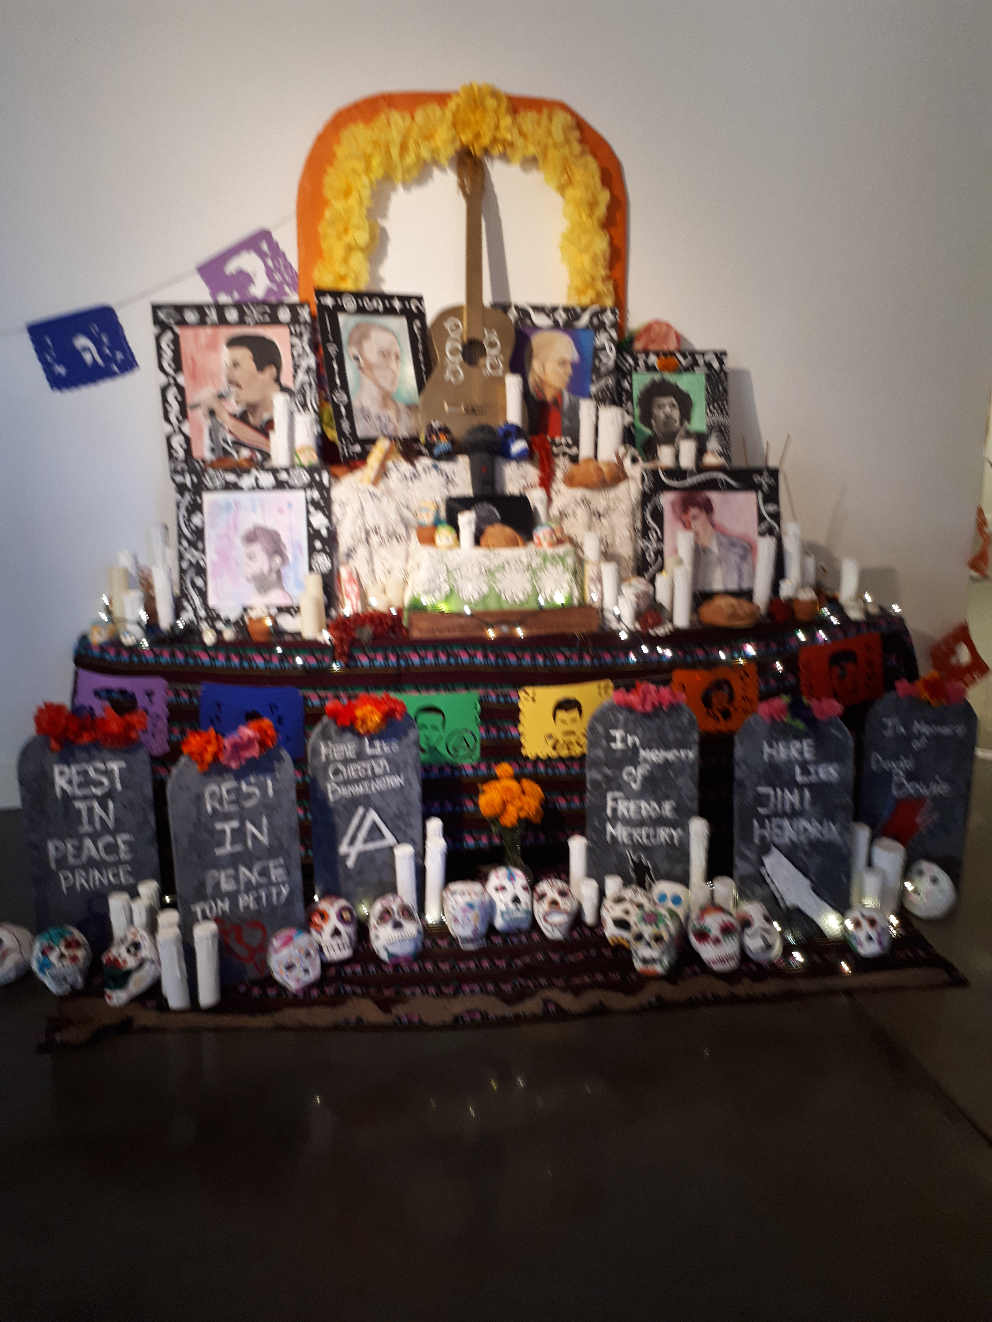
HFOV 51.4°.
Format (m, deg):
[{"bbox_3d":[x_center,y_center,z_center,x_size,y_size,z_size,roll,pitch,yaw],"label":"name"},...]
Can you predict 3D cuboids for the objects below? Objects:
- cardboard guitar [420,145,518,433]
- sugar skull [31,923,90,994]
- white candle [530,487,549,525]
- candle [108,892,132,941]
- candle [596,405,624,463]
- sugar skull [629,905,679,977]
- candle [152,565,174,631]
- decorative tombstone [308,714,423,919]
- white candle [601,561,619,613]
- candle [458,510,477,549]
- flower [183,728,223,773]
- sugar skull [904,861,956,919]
[{"bbox_3d":[-0.076,-1.177,3.420,0.375,0.980,0.100,-1,8,-5],"label":"cardboard guitar"},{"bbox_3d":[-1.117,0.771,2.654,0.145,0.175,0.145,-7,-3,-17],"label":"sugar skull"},{"bbox_3d":[0.121,-0.406,2.816,0.043,0.132,0.043,-8,16,-1],"label":"white candle"},{"bbox_3d":[-0.951,0.682,2.638,0.053,0.186,0.053,-2,12,-6],"label":"candle"},{"bbox_3d":[0.385,-0.765,3.506,0.085,0.205,0.085,-3,16,-5],"label":"candle"},{"bbox_3d":[0.410,0.725,2.663,0.130,0.180,0.140,7,10,29],"label":"sugar skull"},{"bbox_3d":[-0.878,-0.166,2.719,0.046,0.166,0.046,-2,16,-2],"label":"candle"},{"bbox_3d":[-0.366,0.425,2.864,0.302,0.580,0.040,-2,3,-5],"label":"decorative tombstone"},{"bbox_3d":[0.371,-0.231,3.350,0.050,0.172,0.050,-2,12,-6],"label":"white candle"},{"bbox_3d":[-0.088,-0.400,3.148,0.052,0.110,0.052,-2,12,-6],"label":"candle"},{"bbox_3d":[-0.703,0.214,2.473,0.090,0.100,0.070,-2,4,-6],"label":"flower"},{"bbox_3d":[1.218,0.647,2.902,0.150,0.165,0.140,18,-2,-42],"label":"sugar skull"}]

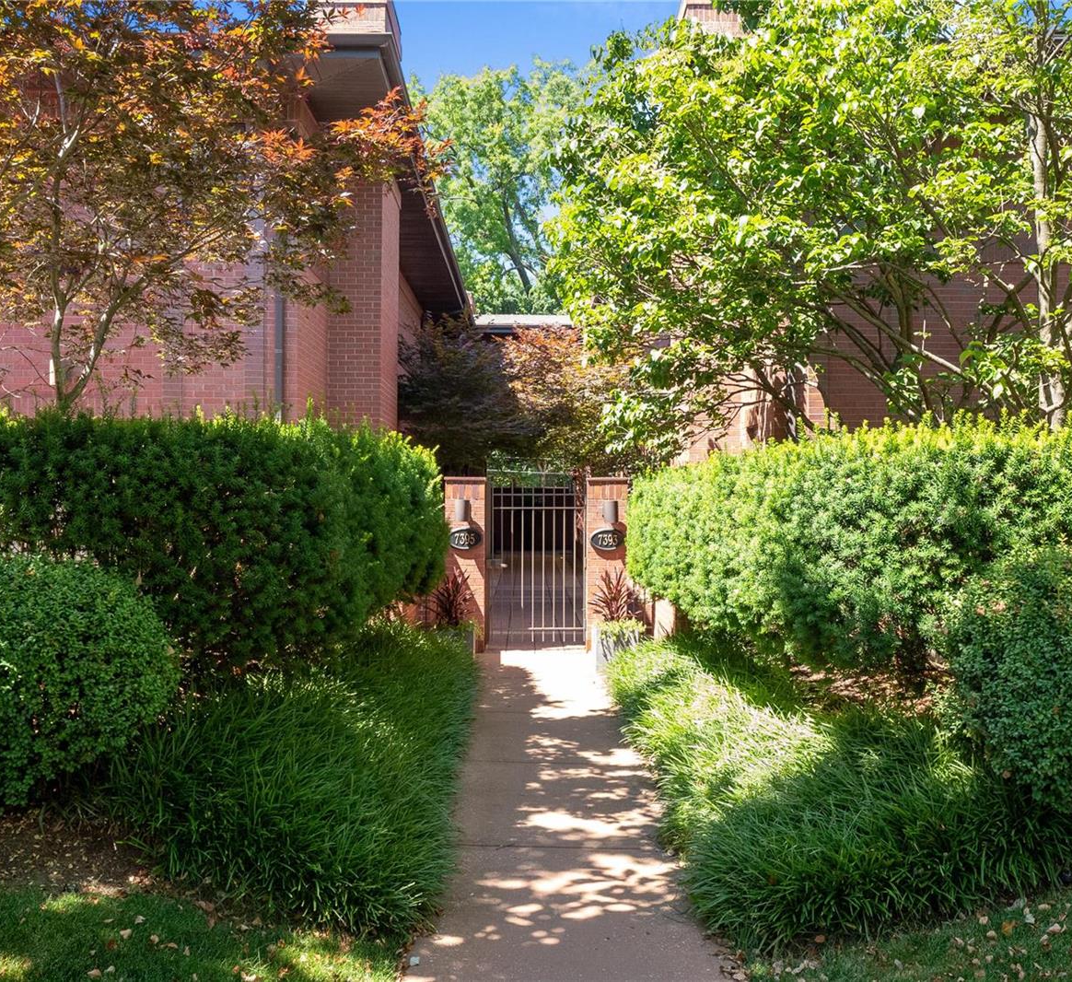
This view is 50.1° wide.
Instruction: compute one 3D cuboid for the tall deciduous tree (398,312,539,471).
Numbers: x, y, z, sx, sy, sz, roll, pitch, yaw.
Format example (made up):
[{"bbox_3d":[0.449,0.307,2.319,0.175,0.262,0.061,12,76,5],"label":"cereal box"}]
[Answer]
[{"bbox_3d":[-1.020,-0.450,16.800,2.300,4.200,2.400,0,0,-1],"label":"tall deciduous tree"}]

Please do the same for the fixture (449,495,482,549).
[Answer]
[{"bbox_3d":[-0.711,0.328,11.500,0.325,0.530,0.190,0,0,-1],"label":"fixture"}]

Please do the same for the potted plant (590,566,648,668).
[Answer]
[{"bbox_3d":[0.790,1.200,11.000,0.570,0.930,0.550,0,0,-1],"label":"potted plant"}]

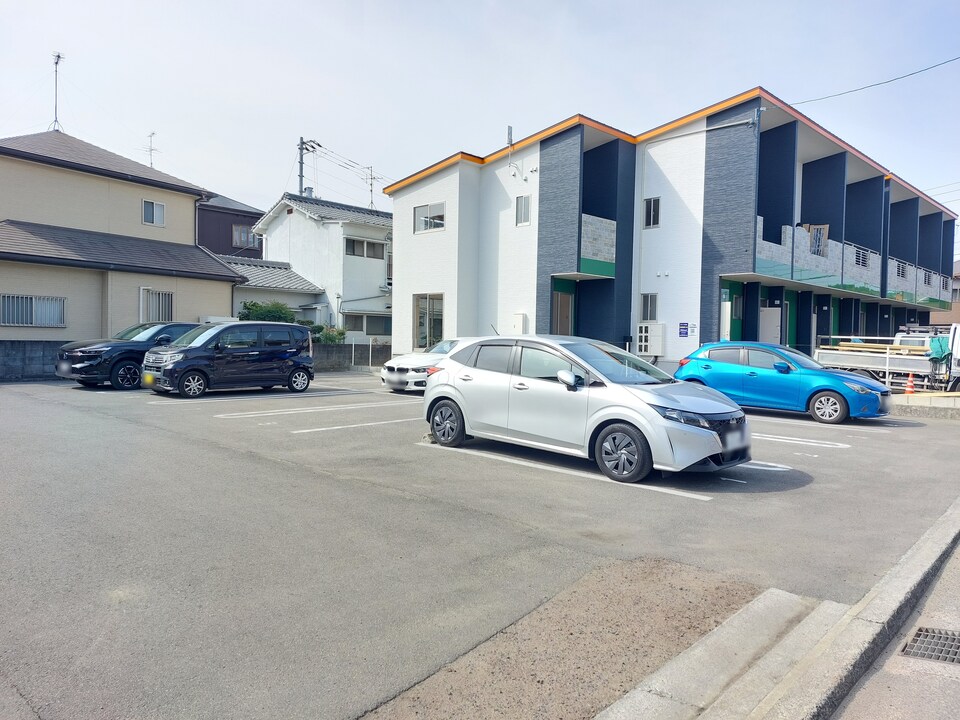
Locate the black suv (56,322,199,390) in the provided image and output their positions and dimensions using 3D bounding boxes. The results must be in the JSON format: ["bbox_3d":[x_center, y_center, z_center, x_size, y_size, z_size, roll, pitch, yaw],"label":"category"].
[{"bbox_3d":[-7.996,-0.156,16.435,1.820,1.585,4.340,2,2,29],"label":"black suv"}]

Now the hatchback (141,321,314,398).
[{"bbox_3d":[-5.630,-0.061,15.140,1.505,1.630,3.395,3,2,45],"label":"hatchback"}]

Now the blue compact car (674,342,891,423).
[{"bbox_3d":[6.149,0.375,13.798,4.060,1.500,1.725,2,2,41],"label":"blue compact car"}]

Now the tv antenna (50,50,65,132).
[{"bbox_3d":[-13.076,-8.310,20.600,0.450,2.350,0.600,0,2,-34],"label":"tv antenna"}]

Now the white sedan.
[{"bbox_3d":[-0.408,0.089,17.274,1.840,1.430,4.640,3,2,43],"label":"white sedan"}]

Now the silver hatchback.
[{"bbox_3d":[1.169,0.458,8.429,4.045,1.520,1.725,3,2,42],"label":"silver hatchback"}]

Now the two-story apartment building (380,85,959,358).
[{"bbox_3d":[11.185,-3.801,30.631,29.600,8.470,12.550,-1,2,-44],"label":"two-story apartment building"}]

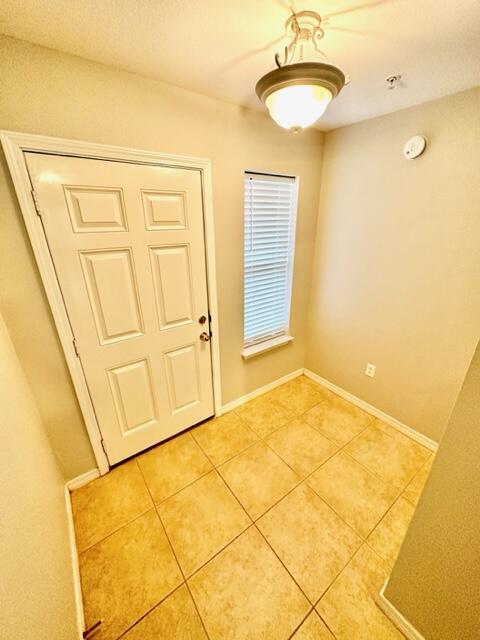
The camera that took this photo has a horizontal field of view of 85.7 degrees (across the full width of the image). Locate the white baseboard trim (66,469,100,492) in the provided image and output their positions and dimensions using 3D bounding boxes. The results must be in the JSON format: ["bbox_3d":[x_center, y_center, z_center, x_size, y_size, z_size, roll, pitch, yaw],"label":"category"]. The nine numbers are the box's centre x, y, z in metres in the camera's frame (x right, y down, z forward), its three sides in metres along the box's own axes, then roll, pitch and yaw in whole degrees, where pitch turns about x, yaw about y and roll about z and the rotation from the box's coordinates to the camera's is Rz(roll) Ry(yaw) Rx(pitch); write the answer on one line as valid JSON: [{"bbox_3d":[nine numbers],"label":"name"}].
[{"bbox_3d":[-1.112,1.147,1.835,0.200,0.082,0.015,-16,27,-33],"label":"white baseboard trim"}]

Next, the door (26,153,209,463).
[{"bbox_3d":[-0.625,0.060,1.821,0.909,2.022,0.045,-16,27,-33],"label":"door"}]

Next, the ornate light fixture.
[{"bbox_3d":[0.236,-0.946,1.028,0.350,0.338,0.350,-16,27,-33],"label":"ornate light fixture"}]

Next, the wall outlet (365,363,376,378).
[{"bbox_3d":[1.210,0.459,2.392,0.007,0.117,0.071,-16,27,-33],"label":"wall outlet"}]

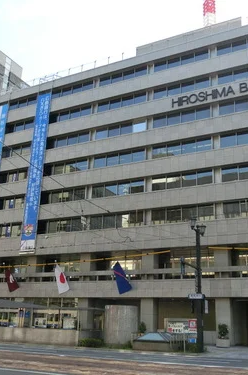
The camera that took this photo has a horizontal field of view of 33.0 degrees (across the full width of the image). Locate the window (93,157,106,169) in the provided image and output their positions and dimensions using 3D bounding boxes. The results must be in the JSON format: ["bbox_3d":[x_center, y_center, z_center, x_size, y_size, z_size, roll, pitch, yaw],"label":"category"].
[{"bbox_3d":[-2.679,-2.796,47.157,1.509,1.557,0.150,-8,-21,27],"label":"window"}]

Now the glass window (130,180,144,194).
[{"bbox_3d":[1.397,-0.099,44.013,1.480,1.320,0.100,-8,-21,27],"label":"glass window"}]

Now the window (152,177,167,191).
[{"bbox_3d":[3.589,-0.383,42.857,1.530,1.549,0.150,-7,-21,27],"label":"window"}]

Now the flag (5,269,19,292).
[{"bbox_3d":[-11.525,9.566,43.182,1.615,2.328,0.400,-8,-21,27],"label":"flag"}]

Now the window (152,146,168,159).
[{"bbox_3d":[3.738,-3.687,43.991,1.539,1.551,0.150,-7,-21,27],"label":"window"}]

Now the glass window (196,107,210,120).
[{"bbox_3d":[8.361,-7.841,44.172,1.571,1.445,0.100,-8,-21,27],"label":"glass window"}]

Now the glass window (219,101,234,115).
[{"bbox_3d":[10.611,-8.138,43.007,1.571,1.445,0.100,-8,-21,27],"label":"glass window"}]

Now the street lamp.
[{"bbox_3d":[4.817,6.155,27.344,0.950,8.600,0.800,-8,-21,27],"label":"street lamp"}]

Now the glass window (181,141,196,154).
[{"bbox_3d":[6.520,-4.053,42.571,1.527,1.551,0.150,-7,-21,27],"label":"glass window"}]

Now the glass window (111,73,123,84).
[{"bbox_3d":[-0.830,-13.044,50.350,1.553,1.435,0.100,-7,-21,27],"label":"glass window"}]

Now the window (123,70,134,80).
[{"bbox_3d":[0.537,-13.077,49.040,1.550,1.334,0.150,-8,-21,27],"label":"window"}]

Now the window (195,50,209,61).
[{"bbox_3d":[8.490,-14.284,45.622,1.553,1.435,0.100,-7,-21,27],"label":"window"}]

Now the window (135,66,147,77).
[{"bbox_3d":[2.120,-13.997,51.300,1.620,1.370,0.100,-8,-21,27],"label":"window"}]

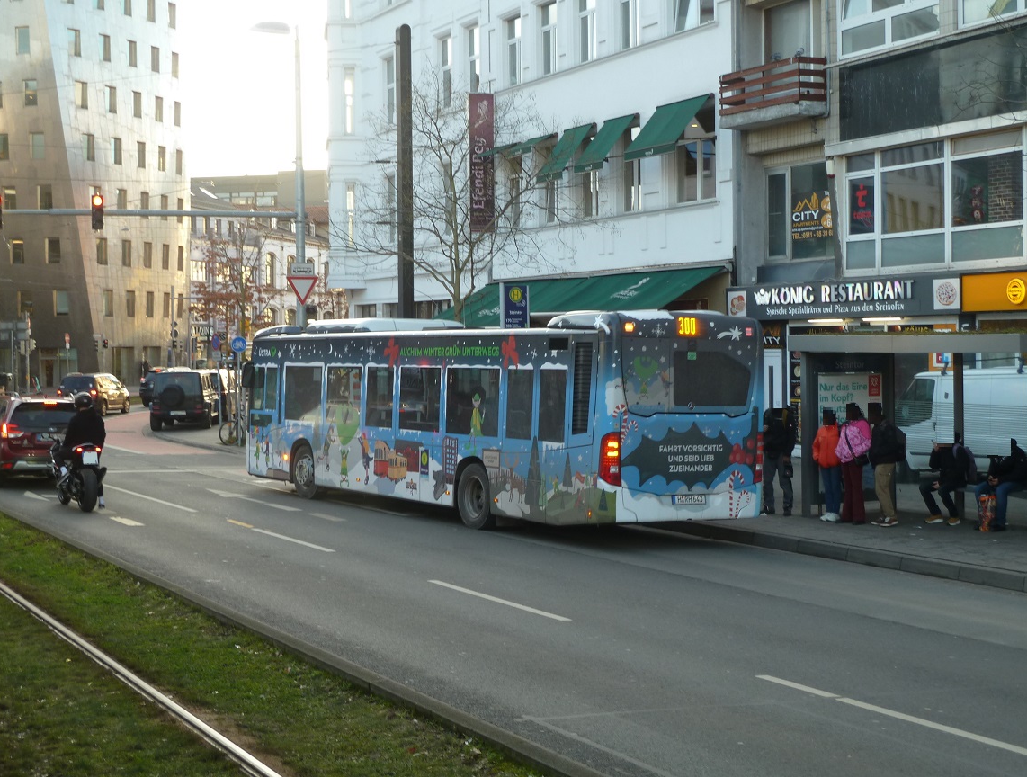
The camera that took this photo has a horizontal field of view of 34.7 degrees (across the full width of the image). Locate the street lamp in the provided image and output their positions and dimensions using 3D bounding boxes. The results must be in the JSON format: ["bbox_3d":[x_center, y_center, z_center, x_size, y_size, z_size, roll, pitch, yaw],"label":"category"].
[{"bbox_3d":[-6.512,-4.243,45.144,1.550,11.772,0.420,-1,2,-20],"label":"street lamp"}]

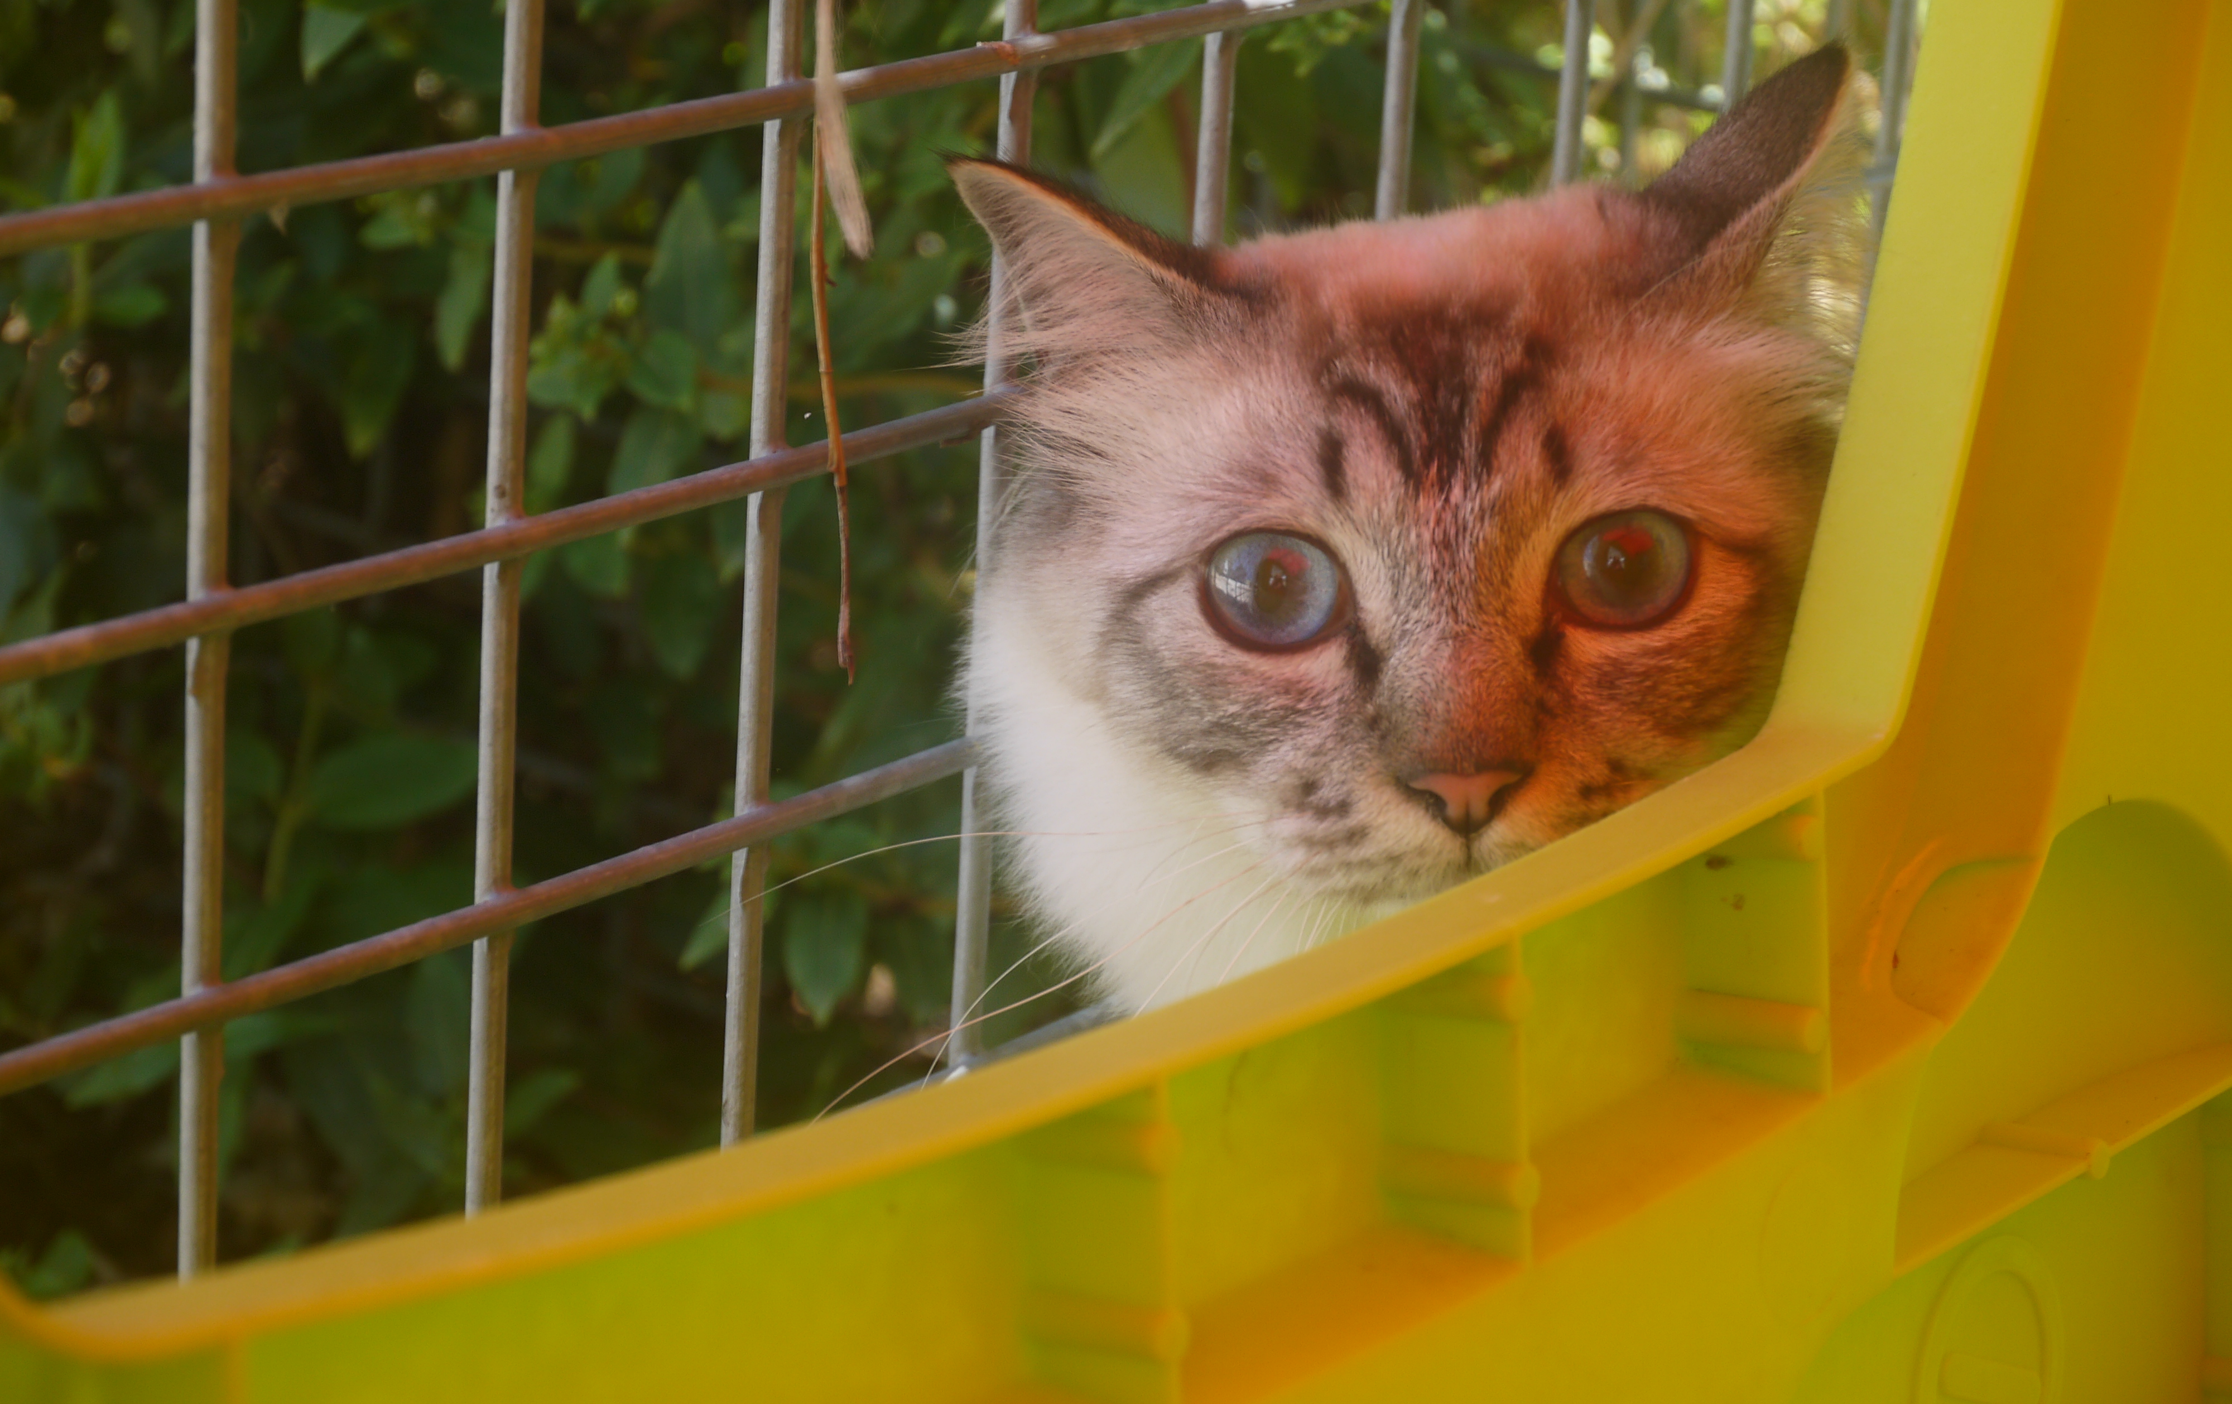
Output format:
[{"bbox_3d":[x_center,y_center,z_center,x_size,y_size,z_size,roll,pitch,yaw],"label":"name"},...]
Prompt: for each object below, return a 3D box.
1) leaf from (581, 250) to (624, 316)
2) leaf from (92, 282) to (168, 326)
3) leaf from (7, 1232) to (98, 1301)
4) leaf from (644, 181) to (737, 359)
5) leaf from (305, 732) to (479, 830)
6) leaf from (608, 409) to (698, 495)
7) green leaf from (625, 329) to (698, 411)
[{"bbox_3d":[-0.098,-0.080,1.040,0.007,0.015,0.003,16,-11,1],"label":"leaf"},{"bbox_3d":[-0.210,-0.084,1.150,0.019,0.004,0.011,-3,50,20],"label":"leaf"},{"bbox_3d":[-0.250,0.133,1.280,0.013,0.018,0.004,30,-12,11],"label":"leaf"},{"bbox_3d":[-0.081,-0.083,1.050,0.017,0.036,0.006,-3,-11,-1],"label":"leaf"},{"bbox_3d":[-0.160,0.017,1.220,0.049,0.009,0.025,-10,55,16],"label":"leaf"},{"bbox_3d":[-0.090,-0.044,1.040,0.018,0.030,0.006,12,-26,5],"label":"leaf"},{"bbox_3d":[-0.086,-0.062,1.030,0.014,0.005,0.021,-32,62,-22],"label":"green leaf"}]

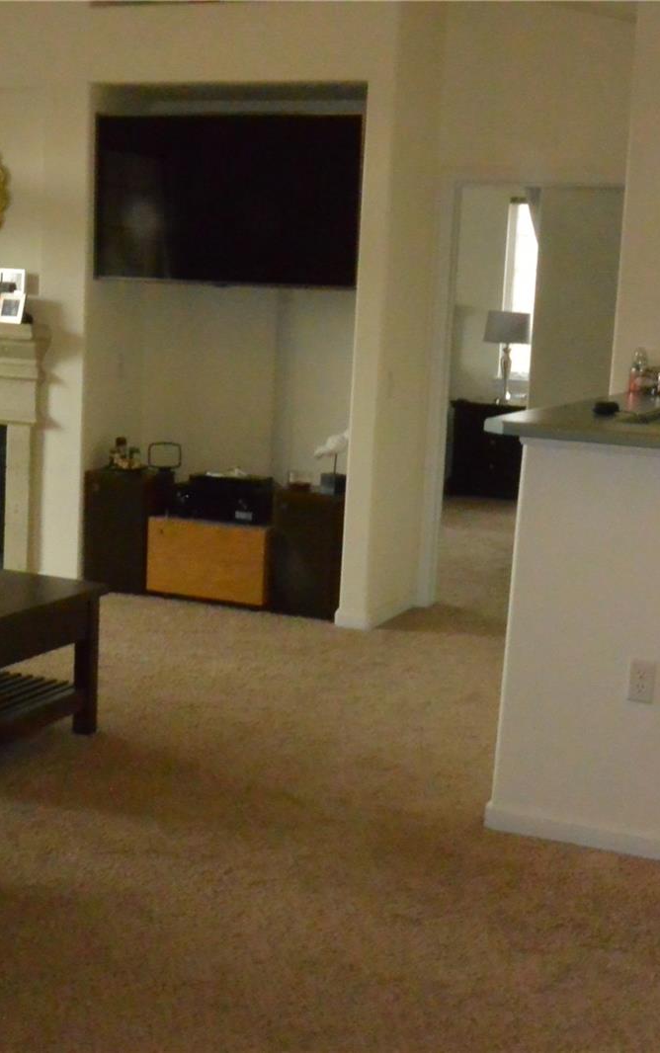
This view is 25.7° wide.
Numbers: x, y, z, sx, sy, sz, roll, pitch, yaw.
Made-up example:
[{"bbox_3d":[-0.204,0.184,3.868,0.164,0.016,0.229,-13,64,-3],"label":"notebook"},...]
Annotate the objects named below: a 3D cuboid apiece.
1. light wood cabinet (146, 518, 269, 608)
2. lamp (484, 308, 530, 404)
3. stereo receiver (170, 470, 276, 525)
[{"bbox_3d":[-0.524,0.144,7.133,0.633,0.395,0.447,6,10,20],"label":"light wood cabinet"},{"bbox_3d":[1.359,-1.297,11.214,0.365,0.721,0.358,6,10,20],"label":"lamp"},{"bbox_3d":[-0.424,-0.139,7.046,0.477,0.201,0.372,6,10,20],"label":"stereo receiver"}]

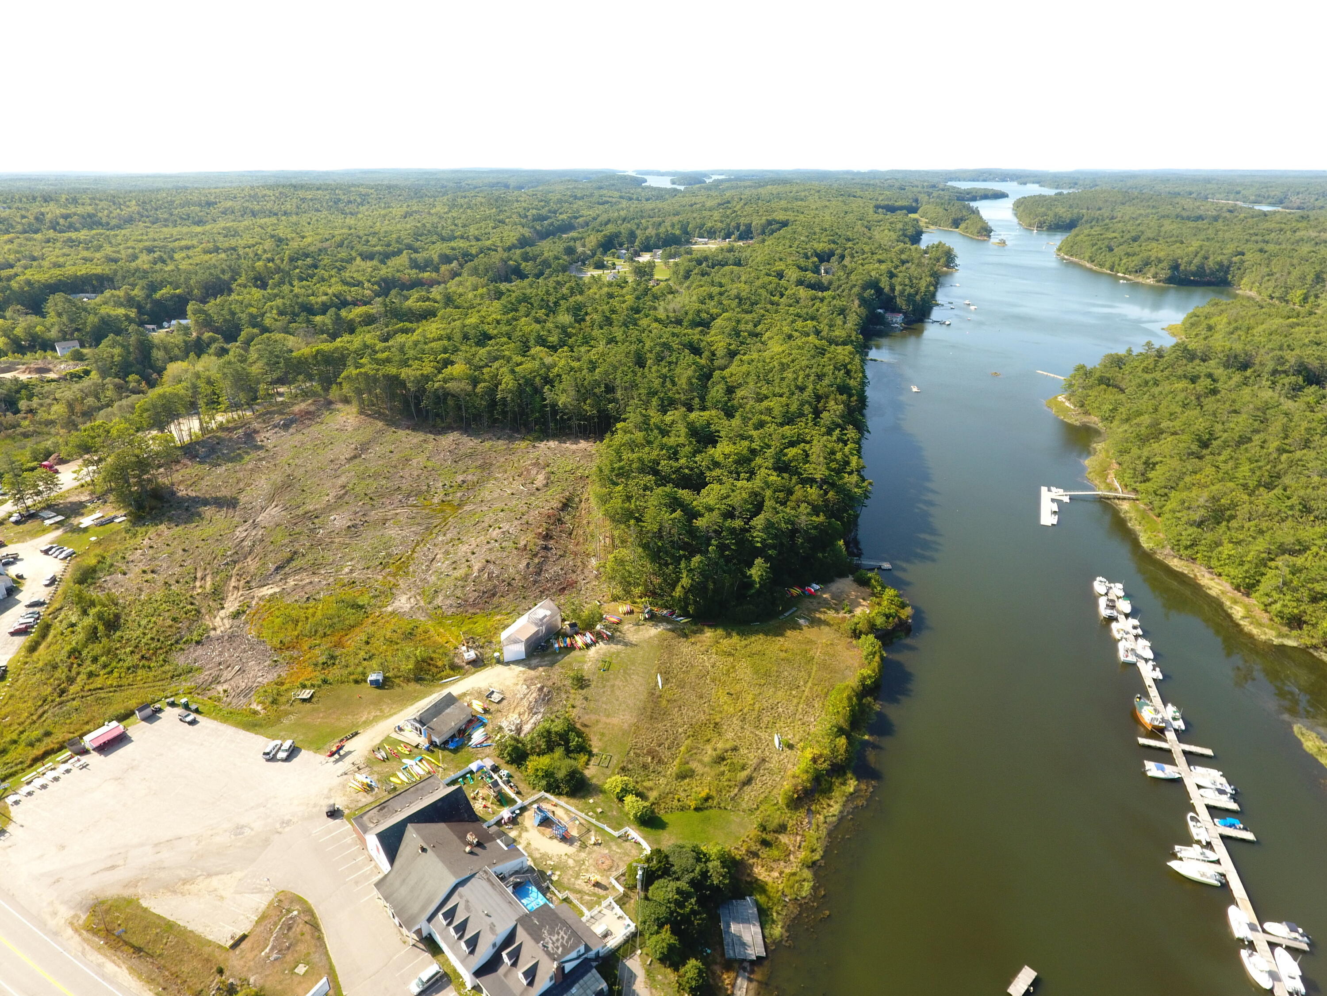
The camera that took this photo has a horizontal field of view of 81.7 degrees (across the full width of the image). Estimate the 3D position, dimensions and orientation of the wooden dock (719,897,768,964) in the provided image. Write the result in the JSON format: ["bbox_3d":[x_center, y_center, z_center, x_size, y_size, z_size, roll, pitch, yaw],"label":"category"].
[{"bbox_3d":[12.930,71.310,126.830,6.300,0.900,11.000,-1,23,-3],"label":"wooden dock"}]

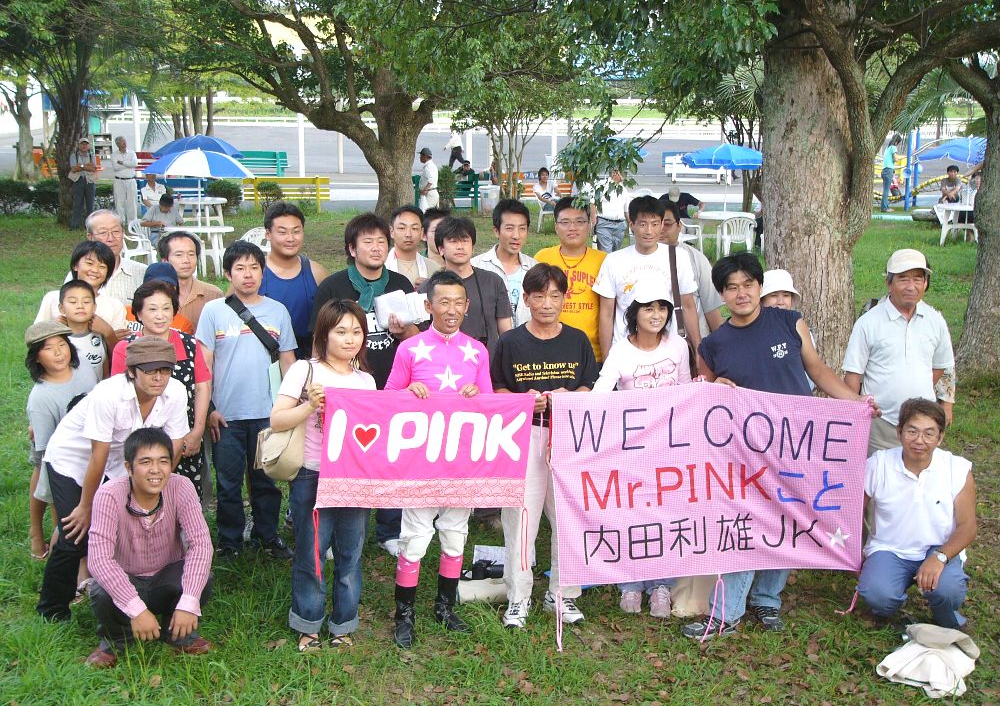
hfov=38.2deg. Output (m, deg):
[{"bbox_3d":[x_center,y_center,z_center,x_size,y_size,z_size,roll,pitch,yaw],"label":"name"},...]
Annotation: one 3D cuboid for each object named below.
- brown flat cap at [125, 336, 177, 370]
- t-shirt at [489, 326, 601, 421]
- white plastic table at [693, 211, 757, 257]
[{"bbox_3d":[-1.457,-0.009,6.040,0.200,0.130,0.250,-2,10,-14],"label":"brown flat cap"},{"bbox_3d":[0.202,0.098,6.560,0.500,0.530,0.300,-1,10,-2],"label":"t-shirt"},{"bbox_3d":[3.438,-1.759,21.928,0.890,0.690,0.890,2,10,9],"label":"white plastic table"}]

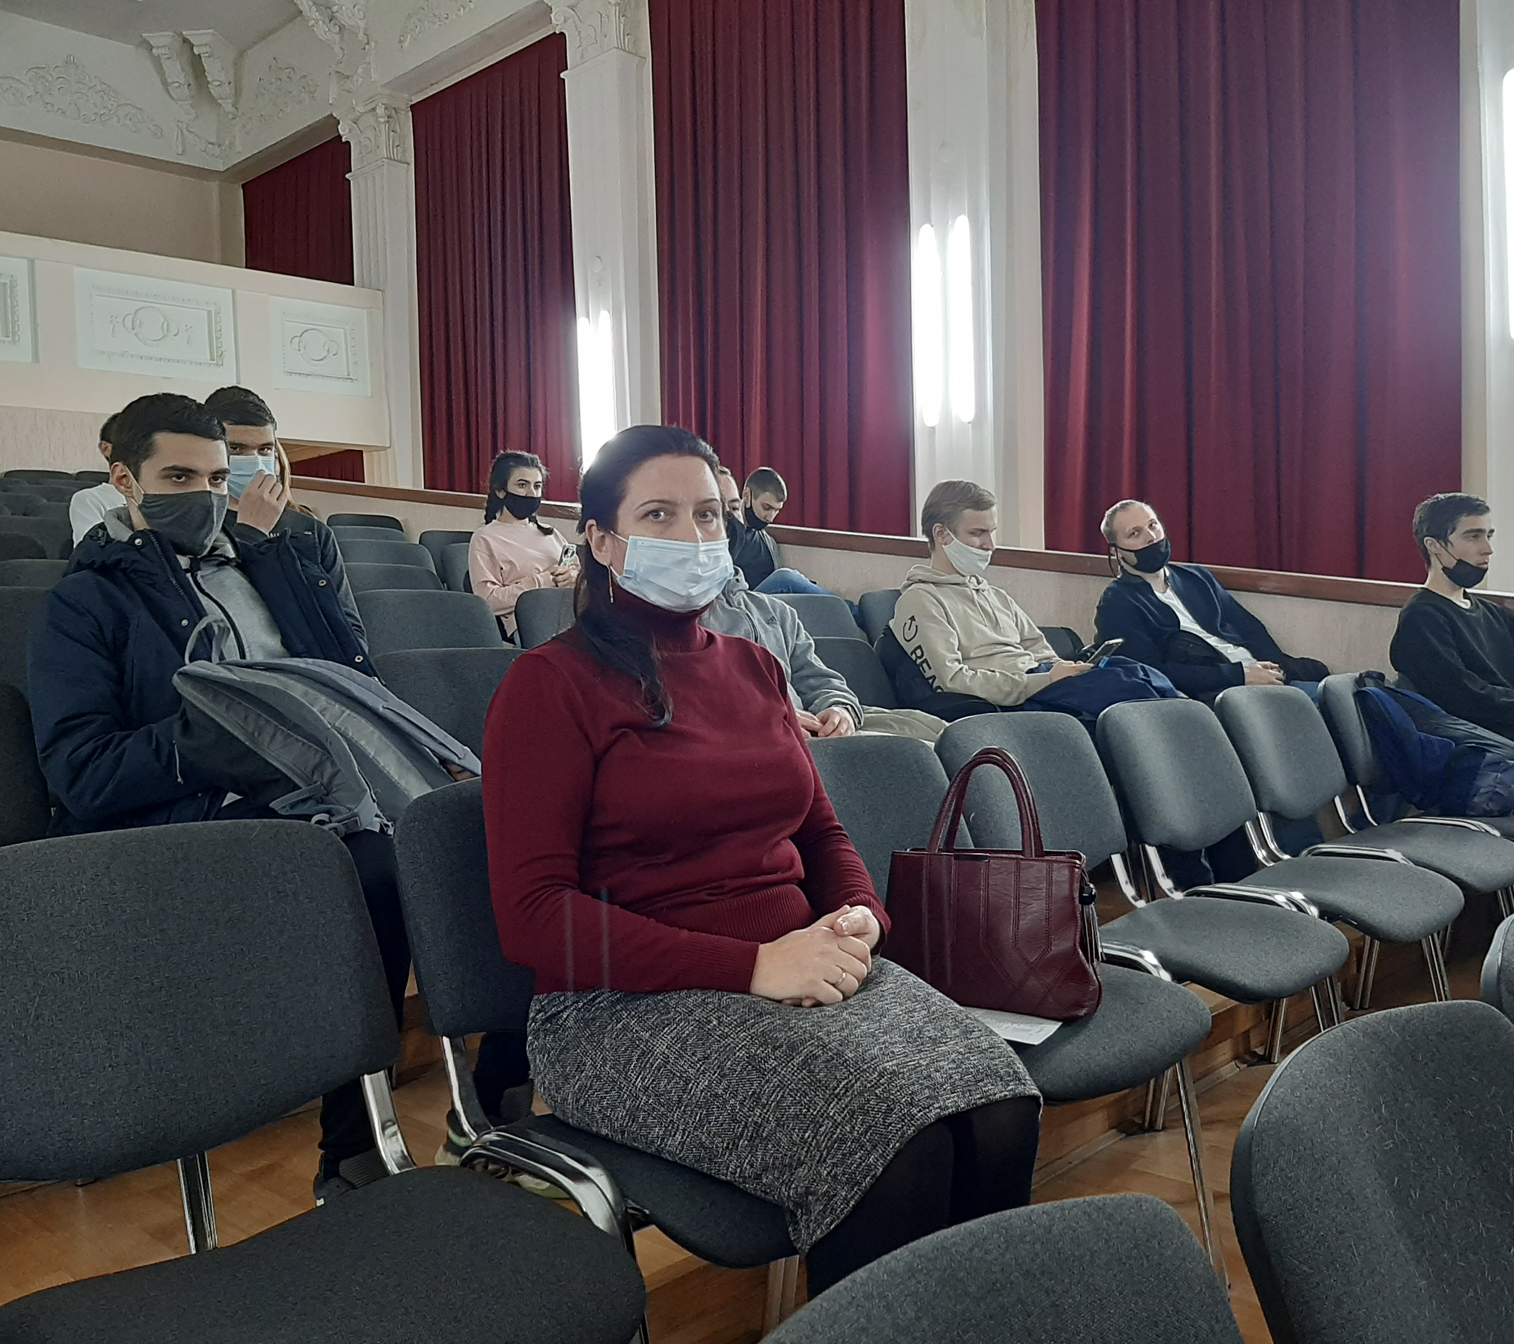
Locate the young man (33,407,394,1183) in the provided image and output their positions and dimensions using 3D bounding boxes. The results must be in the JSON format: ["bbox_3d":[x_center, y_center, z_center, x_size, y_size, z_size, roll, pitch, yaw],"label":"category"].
[{"bbox_3d":[-0.803,0.170,2.247,0.680,1.271,0.600,1,4,44],"label":"young man"}]

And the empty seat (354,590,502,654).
[{"bbox_3d":[-0.759,0.177,3.827,0.580,0.820,0.540,1,4,44],"label":"empty seat"}]

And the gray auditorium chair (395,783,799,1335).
[{"bbox_3d":[-0.072,0.539,1.654,0.561,0.820,0.535,1,3,44],"label":"gray auditorium chair"}]

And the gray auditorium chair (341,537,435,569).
[{"bbox_3d":[-1.429,-0.160,5.917,0.561,0.820,0.535,1,3,44],"label":"gray auditorium chair"}]

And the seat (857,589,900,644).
[{"bbox_3d":[0.720,0.068,5.303,0.600,0.820,0.530,0,3,44],"label":"seat"}]

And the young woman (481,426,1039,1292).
[{"bbox_3d":[0.018,0.329,1.573,0.680,1.255,0.520,1,4,44],"label":"young woman"}]

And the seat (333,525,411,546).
[{"bbox_3d":[-1.795,-0.342,6.957,0.600,0.820,0.530,0,3,44],"label":"seat"}]

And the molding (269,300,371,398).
[{"bbox_3d":[-3.836,-2.865,12.366,0.060,0.787,0.948,1,4,44],"label":"molding"}]

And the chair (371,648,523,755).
[{"bbox_3d":[-0.436,0.357,2.785,0.580,0.820,0.540,1,4,44],"label":"chair"}]

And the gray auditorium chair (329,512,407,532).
[{"bbox_3d":[-2.079,-0.493,7.854,0.580,0.820,0.540,1,4,44],"label":"gray auditorium chair"}]

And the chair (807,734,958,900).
[{"bbox_3d":[0.299,0.514,2.039,0.561,0.820,0.535,1,3,44],"label":"chair"}]

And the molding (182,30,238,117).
[{"bbox_3d":[-5.520,-6.058,14.151,0.330,0.550,0.750,-2,2,-1],"label":"molding"}]

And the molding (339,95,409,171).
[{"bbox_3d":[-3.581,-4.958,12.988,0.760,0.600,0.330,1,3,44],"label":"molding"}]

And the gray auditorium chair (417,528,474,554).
[{"bbox_3d":[-1.393,-0.339,7.199,0.580,0.820,0.540,1,4,44],"label":"gray auditorium chair"}]

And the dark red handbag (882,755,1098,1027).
[{"bbox_3d":[0.344,0.283,2.033,0.290,0.365,0.140,-1,3,20],"label":"dark red handbag"}]

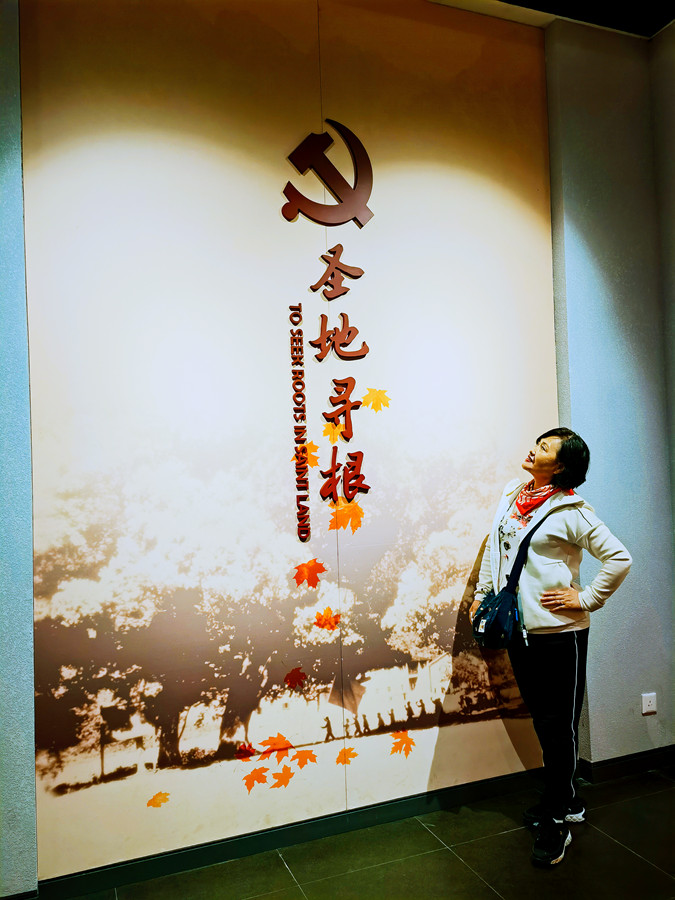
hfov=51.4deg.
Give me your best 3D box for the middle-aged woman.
[{"bbox_3d":[0.809,0.708,2.719,0.490,1.580,0.530,-1,-2,-25],"label":"middle-aged woman"}]

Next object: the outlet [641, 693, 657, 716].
[{"bbox_3d":[1.459,1.186,3.283,0.086,0.086,0.015,-1,-2,-21],"label":"outlet"}]

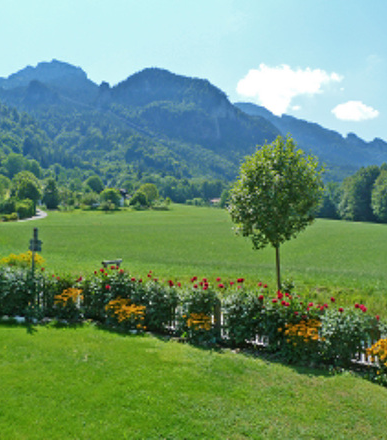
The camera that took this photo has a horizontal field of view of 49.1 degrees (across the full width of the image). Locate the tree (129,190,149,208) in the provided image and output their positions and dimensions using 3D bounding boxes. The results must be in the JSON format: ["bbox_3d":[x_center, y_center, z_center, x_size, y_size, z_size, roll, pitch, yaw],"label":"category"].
[{"bbox_3d":[-24.003,-8.947,185.000,8.728,7.856,8.467,0,-2,-7],"label":"tree"}]

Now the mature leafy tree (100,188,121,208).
[{"bbox_3d":[-34.820,-9.130,180.000,9.342,8.493,9.062,0,-2,-11],"label":"mature leafy tree"}]

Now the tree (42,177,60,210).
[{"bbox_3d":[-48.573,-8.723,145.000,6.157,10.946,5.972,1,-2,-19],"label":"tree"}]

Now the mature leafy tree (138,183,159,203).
[{"bbox_3d":[-21.231,-12.267,200.000,9.436,10.852,9.153,0,-2,-6],"label":"mature leafy tree"}]

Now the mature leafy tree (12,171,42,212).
[{"bbox_3d":[-54.041,-9.115,138.000,9.766,13.999,9.473,1,-2,-21],"label":"mature leafy tree"}]

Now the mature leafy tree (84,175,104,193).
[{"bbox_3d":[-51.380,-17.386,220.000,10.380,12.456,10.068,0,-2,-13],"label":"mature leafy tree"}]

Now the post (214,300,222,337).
[{"bbox_3d":[0.590,2.359,10.000,0.140,0.920,0.140,-1,-2,20],"label":"post"}]

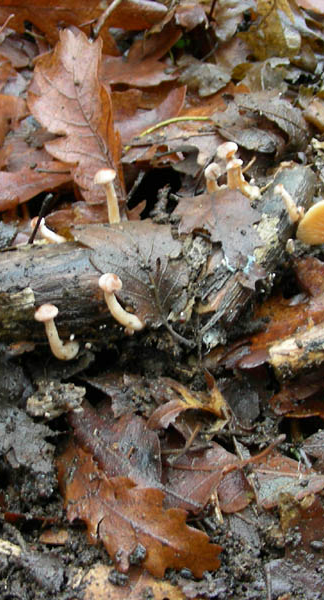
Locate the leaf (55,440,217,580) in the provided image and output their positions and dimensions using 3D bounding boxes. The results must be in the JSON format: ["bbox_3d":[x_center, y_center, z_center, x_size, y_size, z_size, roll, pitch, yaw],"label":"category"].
[{"bbox_3d":[-0.009,0.075,0.323,0.065,0.011,0.034,29,50,28],"label":"leaf"}]

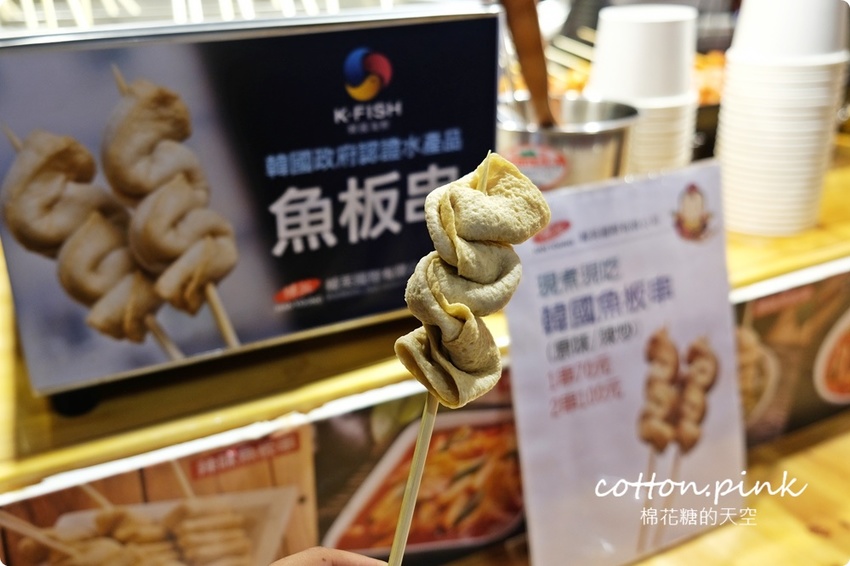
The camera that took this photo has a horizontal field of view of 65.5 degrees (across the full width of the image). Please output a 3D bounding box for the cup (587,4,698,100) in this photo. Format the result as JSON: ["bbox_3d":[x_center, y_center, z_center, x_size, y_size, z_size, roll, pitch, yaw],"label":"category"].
[{"bbox_3d":[0.216,-0.221,0.649,0.109,0.078,0.109,-2,24,1],"label":"cup"}]

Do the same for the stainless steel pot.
[{"bbox_3d":[0.120,-0.089,0.612,0.140,0.132,0.140,-2,24,1],"label":"stainless steel pot"}]

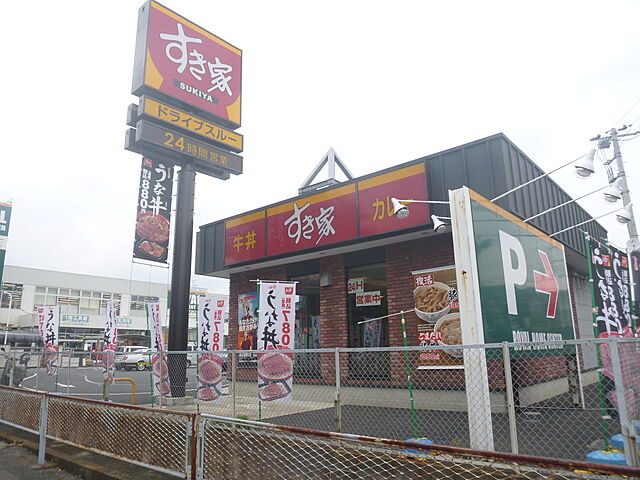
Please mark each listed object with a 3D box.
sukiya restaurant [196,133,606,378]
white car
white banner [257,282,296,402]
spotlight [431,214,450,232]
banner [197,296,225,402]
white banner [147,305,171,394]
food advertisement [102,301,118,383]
[{"bbox_3d":[2.830,1.847,13.137,8.400,4.650,9.300,-12,-17,39],"label":"sukiya restaurant"},{"bbox_3d":[-11.774,8.304,32.519,1.700,1.580,4.400,-12,-17,39],"label":"white car"},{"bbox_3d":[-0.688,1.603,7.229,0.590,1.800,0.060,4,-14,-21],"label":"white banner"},{"bbox_3d":[1.817,-0.250,7.000,0.240,0.250,0.210,-12,-17,39],"label":"spotlight"},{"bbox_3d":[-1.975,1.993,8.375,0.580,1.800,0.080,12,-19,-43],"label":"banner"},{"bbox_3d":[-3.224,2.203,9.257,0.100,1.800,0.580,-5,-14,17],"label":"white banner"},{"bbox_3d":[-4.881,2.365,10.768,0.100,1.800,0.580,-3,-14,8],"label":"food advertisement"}]

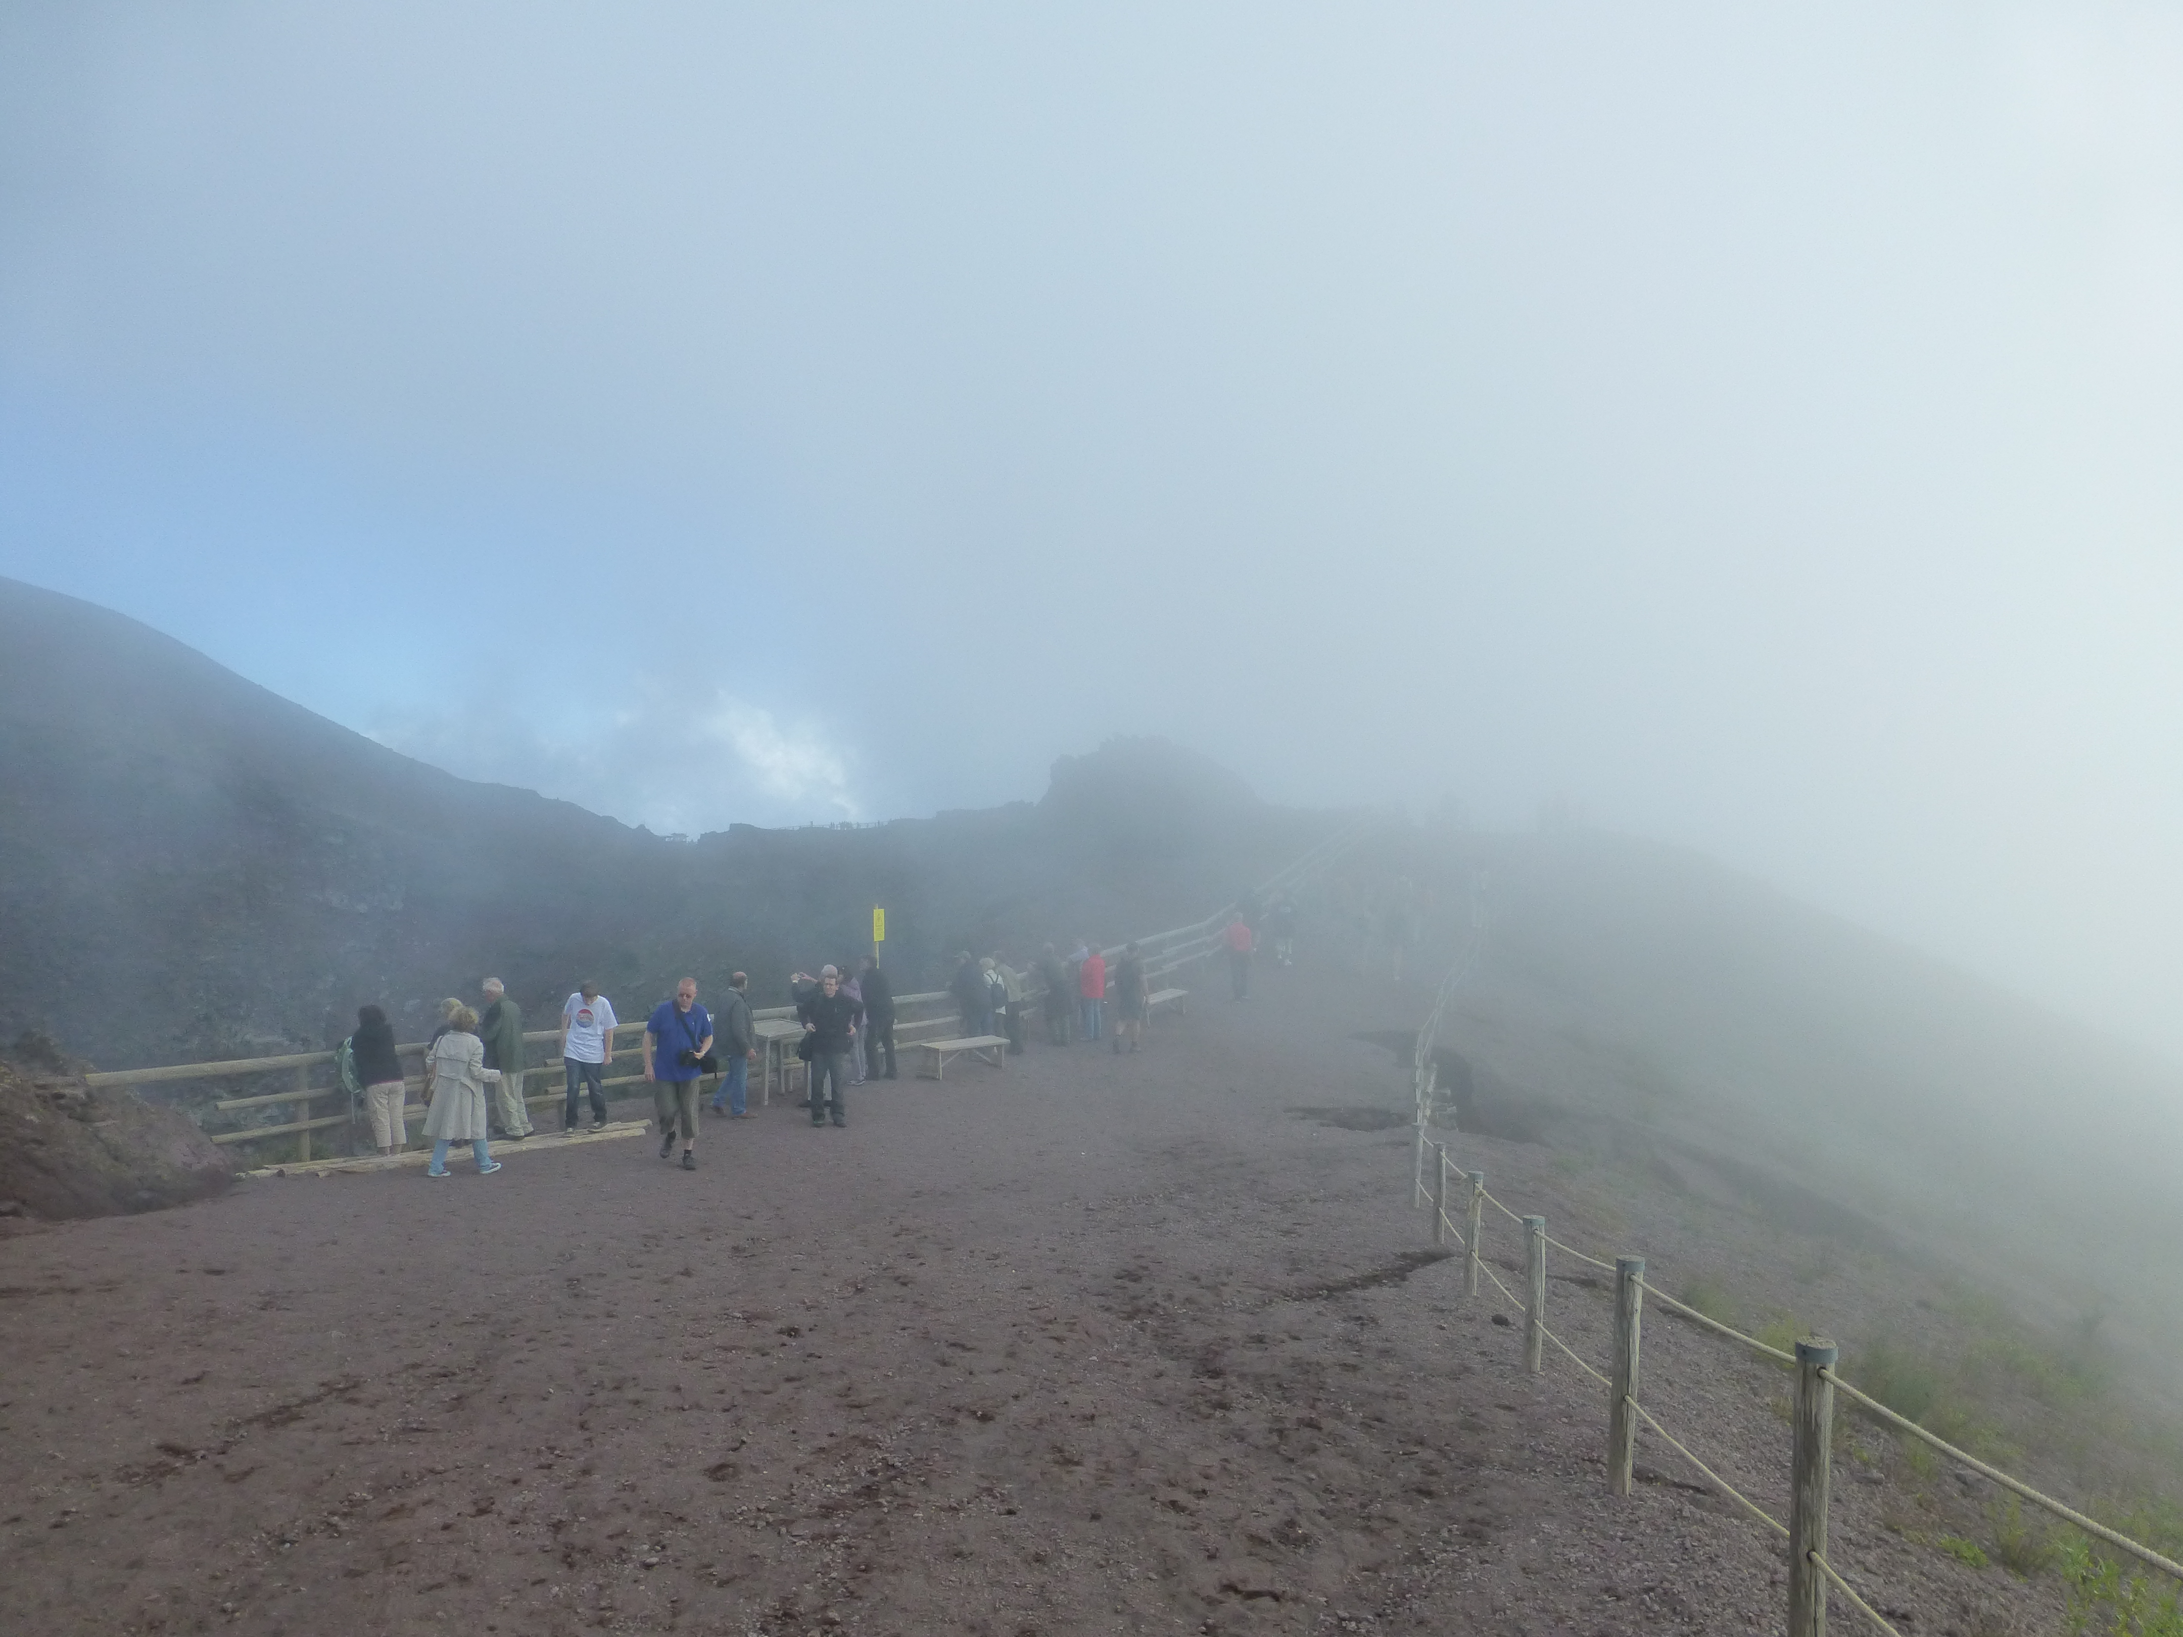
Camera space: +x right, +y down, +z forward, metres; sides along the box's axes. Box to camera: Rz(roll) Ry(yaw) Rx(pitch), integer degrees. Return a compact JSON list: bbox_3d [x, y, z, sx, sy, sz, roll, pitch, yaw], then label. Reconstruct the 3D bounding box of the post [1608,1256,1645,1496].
[{"bbox_3d":[2.219,2.323,6.300,0.116,0.981,0.116,1,2,0],"label":"post"}]

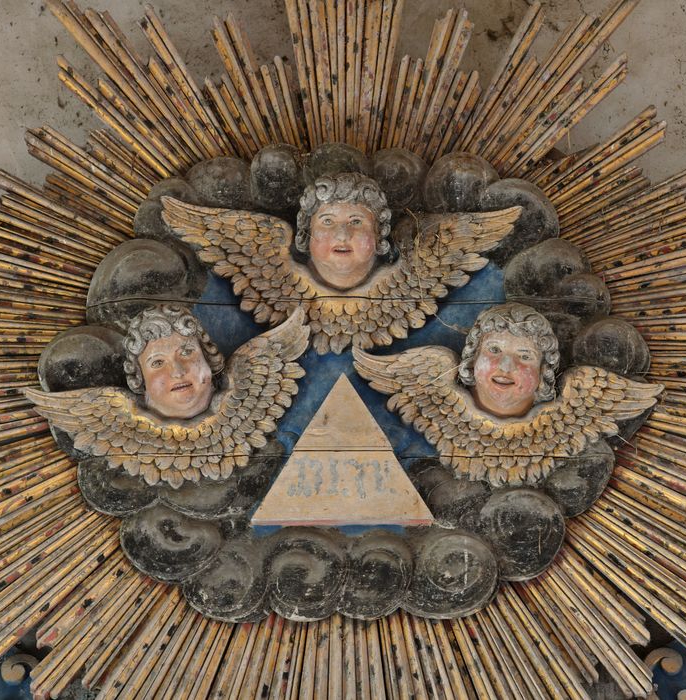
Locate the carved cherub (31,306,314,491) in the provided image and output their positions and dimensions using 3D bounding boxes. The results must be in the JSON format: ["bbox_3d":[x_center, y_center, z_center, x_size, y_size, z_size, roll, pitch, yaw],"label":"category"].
[{"bbox_3d":[-0.297,0.071,9.250,0.513,0.321,0.160,-11,-20,-4],"label":"carved cherub"}]

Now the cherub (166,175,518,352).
[{"bbox_3d":[-0.004,-0.162,9.320,0.639,0.323,0.160,0,-20,0],"label":"cherub"}]

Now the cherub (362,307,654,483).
[{"bbox_3d":[0.288,0.070,9.250,0.548,0.323,0.160,6,-20,2],"label":"cherub"}]

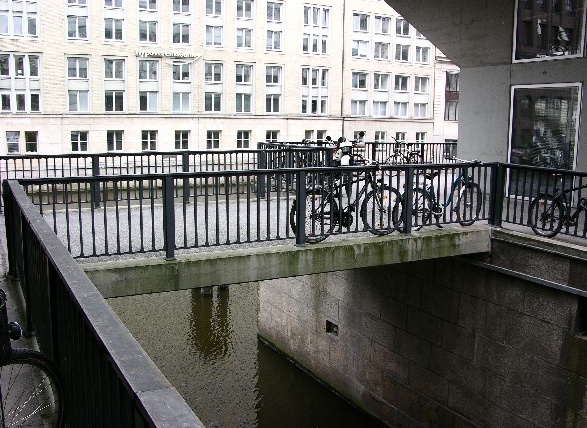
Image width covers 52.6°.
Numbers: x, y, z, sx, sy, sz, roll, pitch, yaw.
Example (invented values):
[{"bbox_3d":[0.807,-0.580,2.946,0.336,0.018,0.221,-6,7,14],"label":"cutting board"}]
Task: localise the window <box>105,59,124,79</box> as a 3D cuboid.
[{"bbox_3d":[-15.780,-12.757,52.381,1.760,1.900,0.250,-4,9,-26],"label":"window"}]

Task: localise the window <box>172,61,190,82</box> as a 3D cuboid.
[{"bbox_3d":[-9.891,-12.585,52.405,1.600,1.850,0.200,-4,10,-24],"label":"window"}]

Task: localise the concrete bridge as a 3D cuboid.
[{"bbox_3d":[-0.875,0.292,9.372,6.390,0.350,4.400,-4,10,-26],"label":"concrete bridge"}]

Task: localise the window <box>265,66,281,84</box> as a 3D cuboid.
[{"bbox_3d":[-2.091,-14.300,61.269,1.800,1.860,0.200,-4,10,-28],"label":"window"}]

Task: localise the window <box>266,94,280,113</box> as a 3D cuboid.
[{"bbox_3d":[-2.106,-11.490,61.703,1.800,1.980,0.200,-4,10,-28],"label":"window"}]

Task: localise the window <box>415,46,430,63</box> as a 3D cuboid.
[{"bbox_3d":[15.362,-18.822,70.313,2.050,2.080,0.200,-4,10,-28],"label":"window"}]

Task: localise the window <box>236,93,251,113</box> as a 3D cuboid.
[{"bbox_3d":[-4.652,-10.374,55.211,1.450,1.800,0.200,-4,10,-24],"label":"window"}]

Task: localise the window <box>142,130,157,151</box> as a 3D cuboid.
[{"bbox_3d":[-12.175,-6.188,50.048,1.310,1.720,0.200,-4,10,-28],"label":"window"}]

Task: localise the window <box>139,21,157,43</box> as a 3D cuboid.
[{"bbox_3d":[-12.475,-15.594,50.704,1.560,1.820,0.200,-4,10,-24],"label":"window"}]

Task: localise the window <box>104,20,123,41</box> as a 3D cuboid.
[{"bbox_3d":[-15.709,-16.082,51.927,1.760,2.010,0.250,-4,9,-26],"label":"window"}]

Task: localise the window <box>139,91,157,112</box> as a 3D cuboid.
[{"bbox_3d":[-12.115,-9.359,49.545,1.610,1.780,0.200,-4,10,-28],"label":"window"}]

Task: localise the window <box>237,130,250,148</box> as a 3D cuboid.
[{"bbox_3d":[-4.584,-6.799,54.324,1.380,1.690,0.200,-4,10,-28],"label":"window"}]

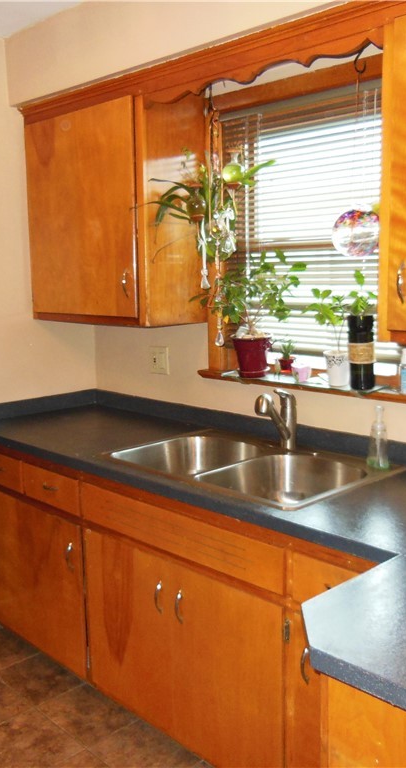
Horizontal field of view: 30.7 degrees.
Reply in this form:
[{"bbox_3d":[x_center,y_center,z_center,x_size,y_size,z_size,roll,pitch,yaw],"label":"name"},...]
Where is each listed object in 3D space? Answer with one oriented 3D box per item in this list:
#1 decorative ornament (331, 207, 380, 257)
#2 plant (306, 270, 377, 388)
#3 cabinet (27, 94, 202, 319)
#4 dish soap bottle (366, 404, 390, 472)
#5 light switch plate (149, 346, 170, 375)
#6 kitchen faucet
[{"bbox_3d":[0.417,-0.411,2.006,0.128,0.130,0.128,-1,8,0],"label":"decorative ornament"},{"bbox_3d":[0.455,-0.182,2.369,0.136,0.378,0.245,-9,11,-43],"label":"plant"},{"bbox_3d":[-0.351,-0.652,2.950,0.318,0.805,0.772,-9,11,-43],"label":"cabinet"},{"bbox_3d":[0.528,0.152,2.214,0.065,0.196,0.065,-1,8,0],"label":"dish soap bottle"},{"bbox_3d":[-0.179,-0.098,3.084,0.009,0.114,0.114,-9,11,-43],"label":"light switch plate"},{"bbox_3d":[0.233,0.124,2.379,0.057,0.207,0.211,4,10,32],"label":"kitchen faucet"}]

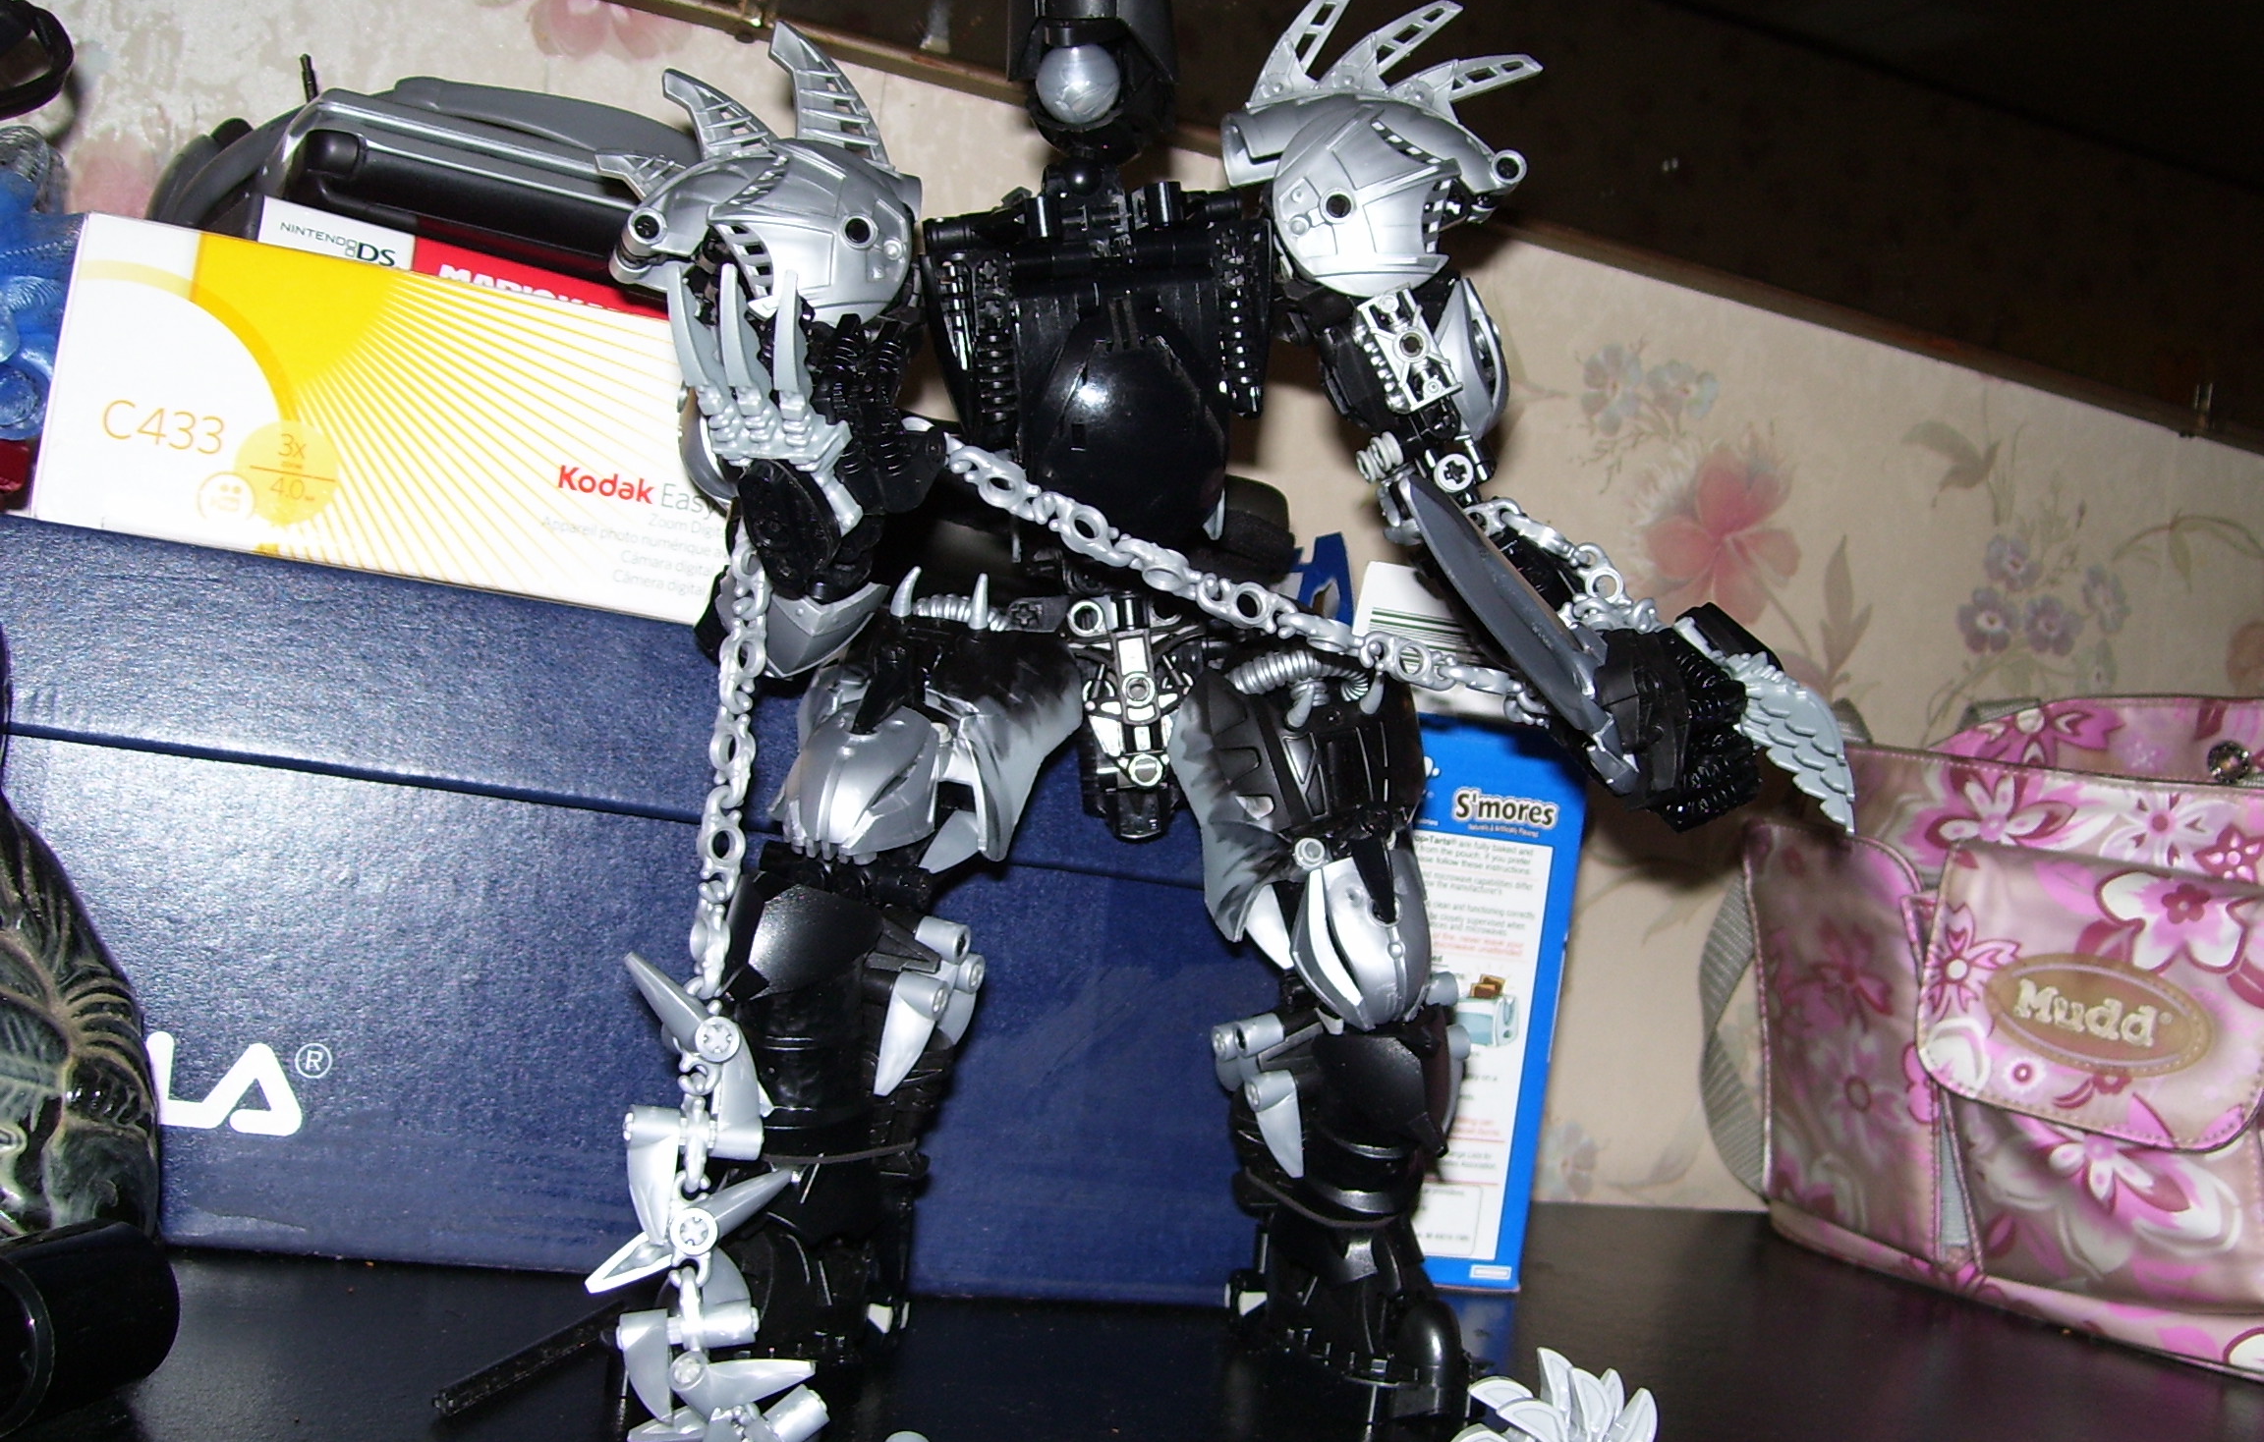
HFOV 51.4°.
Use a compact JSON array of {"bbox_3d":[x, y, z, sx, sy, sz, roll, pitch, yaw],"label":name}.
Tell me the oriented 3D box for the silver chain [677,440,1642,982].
[{"bbox_3d":[0.011,0.002,0.432,0.182,0.110,0.055,8,-3,-13],"label":"silver chain"}]

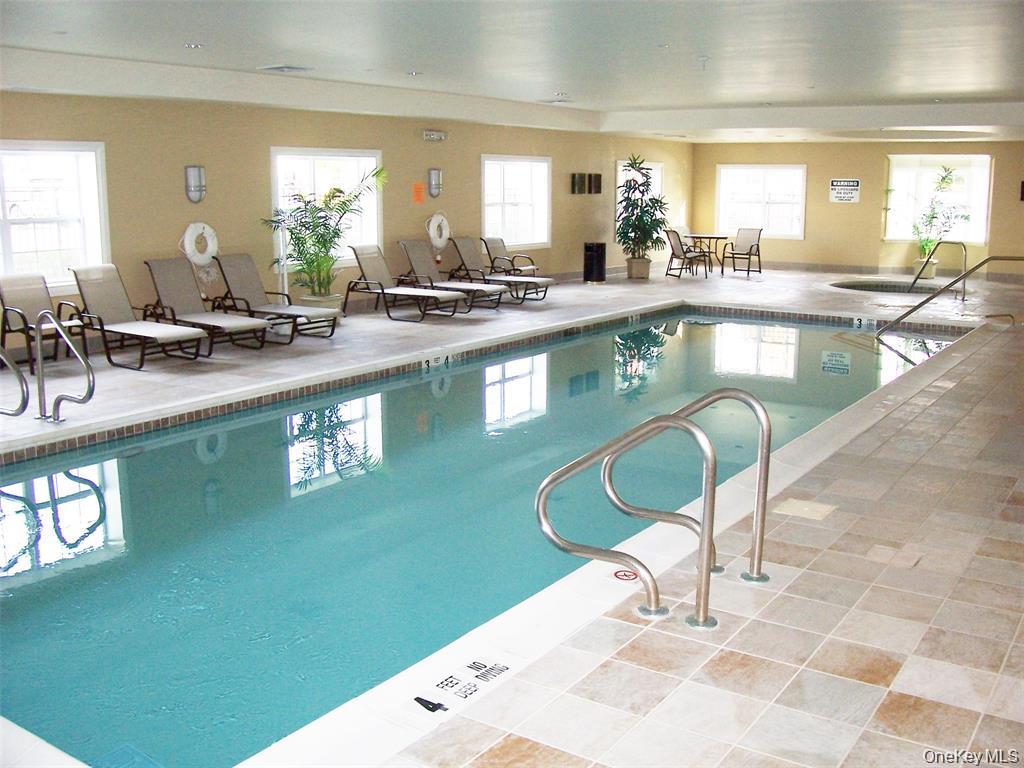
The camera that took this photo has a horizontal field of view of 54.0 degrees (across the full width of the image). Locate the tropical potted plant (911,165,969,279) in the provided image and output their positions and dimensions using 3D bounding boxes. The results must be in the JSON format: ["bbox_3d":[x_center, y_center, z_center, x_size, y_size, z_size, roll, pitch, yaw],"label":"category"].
[{"bbox_3d":[8.316,-3.119,19.445,1.122,2.213,1.020,8,13,34],"label":"tropical potted plant"}]

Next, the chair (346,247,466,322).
[{"bbox_3d":[-1.426,-1.346,13.237,1.620,0.920,0.710,7,13,34],"label":"chair"}]

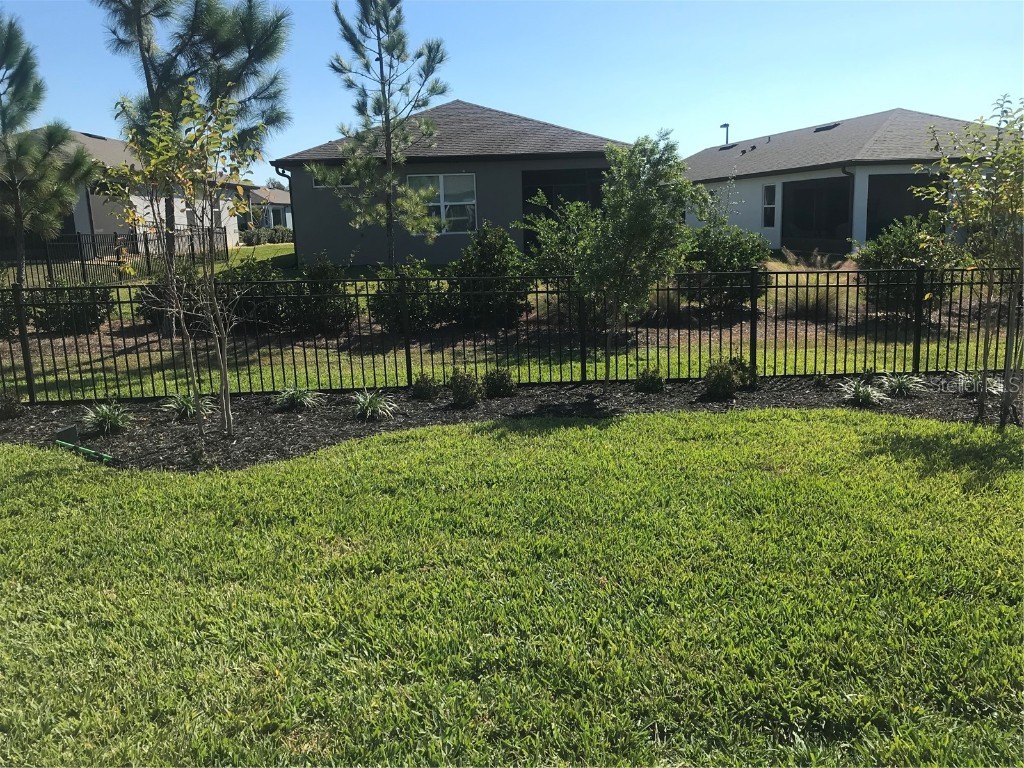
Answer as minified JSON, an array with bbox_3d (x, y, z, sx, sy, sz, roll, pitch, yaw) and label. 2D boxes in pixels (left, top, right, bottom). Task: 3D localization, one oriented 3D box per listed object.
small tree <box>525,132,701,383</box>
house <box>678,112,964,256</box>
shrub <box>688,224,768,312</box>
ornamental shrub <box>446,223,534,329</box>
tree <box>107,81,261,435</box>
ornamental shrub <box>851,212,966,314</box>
[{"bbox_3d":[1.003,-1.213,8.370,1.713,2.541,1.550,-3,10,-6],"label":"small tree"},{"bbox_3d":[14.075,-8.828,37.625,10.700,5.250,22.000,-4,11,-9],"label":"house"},{"bbox_3d":[3.558,-1.910,13.569,1.323,1.446,1.350,-3,10,-6],"label":"shrub"},{"bbox_3d":[-0.373,-1.641,12.656,1.329,1.594,1.300,-3,10,-6],"label":"ornamental shrub"},{"bbox_3d":[-2.620,-0.958,6.598,1.240,2.782,1.150,-3,10,-6],"label":"tree"},{"bbox_3d":[6.182,-1.838,12.857,1.726,1.584,1.600,-3,10,-6],"label":"ornamental shrub"}]

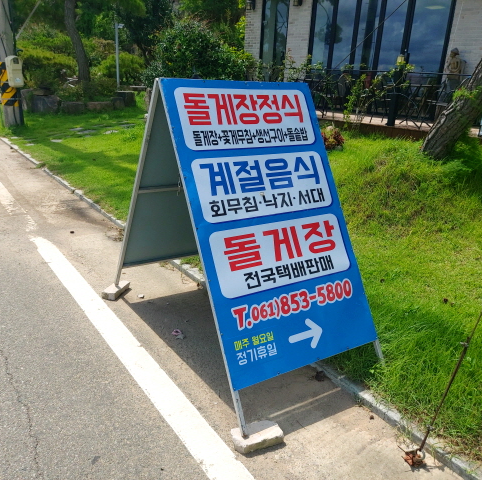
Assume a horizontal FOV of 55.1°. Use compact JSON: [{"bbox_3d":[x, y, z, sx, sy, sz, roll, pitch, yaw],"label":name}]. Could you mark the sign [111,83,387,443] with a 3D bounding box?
[{"bbox_3d":[-0.030,-0.140,2.677,0.930,1.470,1.750,-9,22,-31],"label":"sign"}]

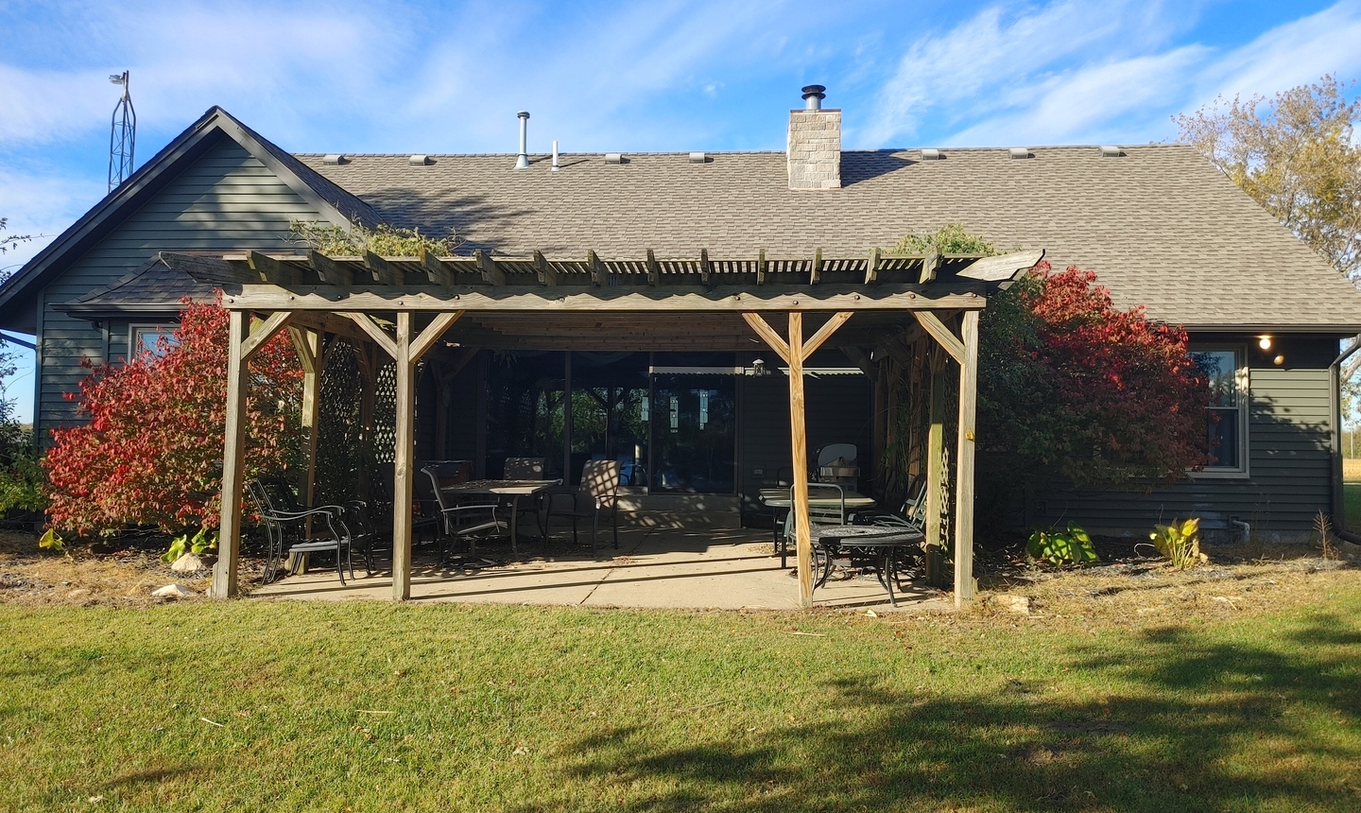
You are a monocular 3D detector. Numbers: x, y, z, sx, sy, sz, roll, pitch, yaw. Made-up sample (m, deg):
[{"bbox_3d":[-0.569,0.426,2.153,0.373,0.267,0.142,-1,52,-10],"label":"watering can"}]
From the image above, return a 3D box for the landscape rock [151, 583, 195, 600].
[{"bbox_3d":[-4.171,1.525,8.410,0.320,0.120,0.240,1,-2,-26],"label":"landscape rock"}]

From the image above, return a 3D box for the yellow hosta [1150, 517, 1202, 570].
[{"bbox_3d":[5.231,1.440,10.800,0.510,0.530,0.470,-1,-2,26],"label":"yellow hosta"}]

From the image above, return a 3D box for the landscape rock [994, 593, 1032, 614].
[{"bbox_3d":[2.587,1.532,7.950,0.270,0.145,0.200,0,-2,18],"label":"landscape rock"}]

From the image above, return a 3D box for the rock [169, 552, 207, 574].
[{"bbox_3d":[-4.809,1.527,10.000,0.320,0.185,0.250,1,-2,-26],"label":"rock"}]

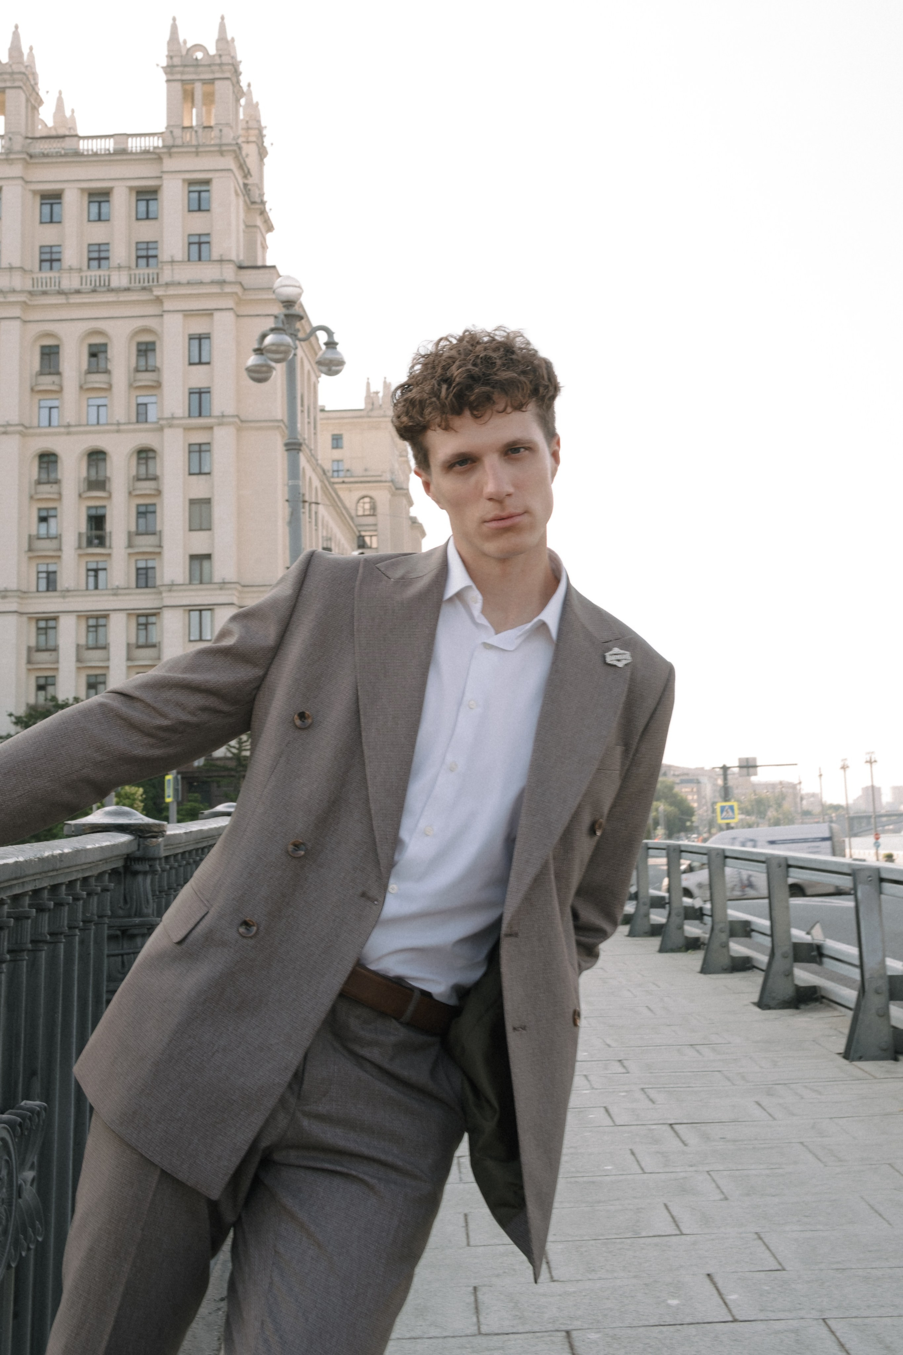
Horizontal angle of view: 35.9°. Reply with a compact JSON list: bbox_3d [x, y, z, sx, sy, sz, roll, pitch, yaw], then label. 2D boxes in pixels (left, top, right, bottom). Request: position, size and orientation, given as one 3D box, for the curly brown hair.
[{"bbox_3d":[0.025,-0.307,1.570,0.195,0.175,0.220,-13,-5,-1],"label":"curly brown hair"}]

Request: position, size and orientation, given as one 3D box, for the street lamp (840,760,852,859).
[{"bbox_3d":[41.980,14.125,148.000,1.100,11.000,1.100,-4,-7,17],"label":"street lamp"}]

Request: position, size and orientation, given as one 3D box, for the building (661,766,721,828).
[{"bbox_3d":[87.392,46.068,520.000,28.000,28.000,28.000,-3,-7,11],"label":"building"}]

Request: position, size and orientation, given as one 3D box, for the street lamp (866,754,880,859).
[{"bbox_3d":[40.962,12.679,135.000,1.250,11.000,1.200,-4,-7,17],"label":"street lamp"}]

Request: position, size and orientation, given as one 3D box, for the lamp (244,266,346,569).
[{"bbox_3d":[-2.277,-1.027,20.300,1.500,9.800,1.500,-1,-7,-11],"label":"lamp"}]

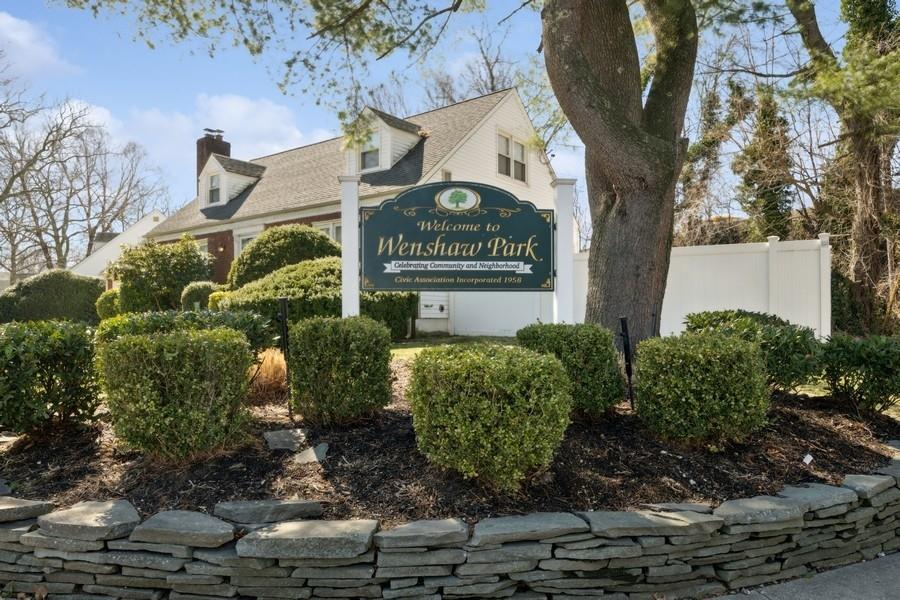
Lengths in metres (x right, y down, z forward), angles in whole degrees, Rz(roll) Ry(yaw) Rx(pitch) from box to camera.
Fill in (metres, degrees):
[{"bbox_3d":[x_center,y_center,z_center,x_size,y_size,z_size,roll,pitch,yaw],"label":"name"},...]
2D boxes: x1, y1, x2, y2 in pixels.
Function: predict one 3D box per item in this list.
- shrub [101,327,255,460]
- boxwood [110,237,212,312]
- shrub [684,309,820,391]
[{"bbox_3d":[-1.867,0.618,4.141,0.850,0.780,0.800,0,-1,-20],"label":"shrub"},{"bbox_3d":[-8.222,-0.385,17.205,2.700,2.450,2.400,-1,-1,40],"label":"boxwood"},{"bbox_3d":[2.630,0.420,5.250,1.120,0.700,1.000,-1,-1,27],"label":"shrub"}]

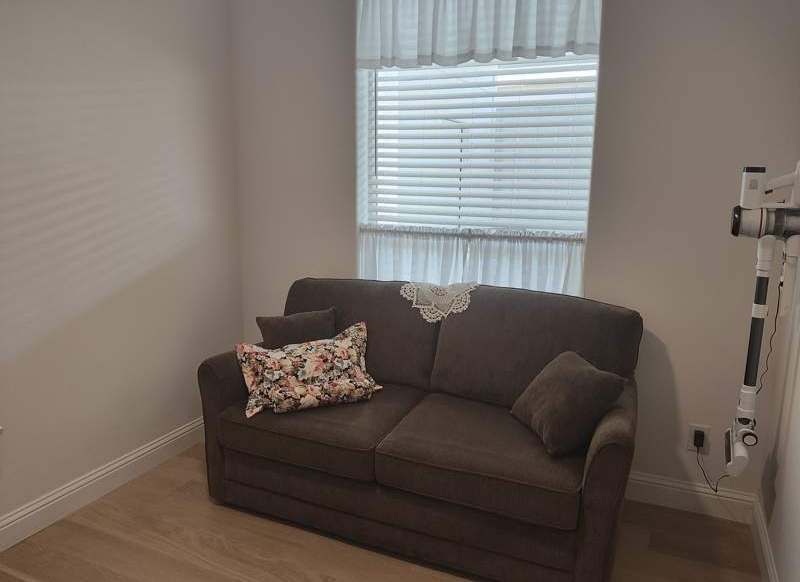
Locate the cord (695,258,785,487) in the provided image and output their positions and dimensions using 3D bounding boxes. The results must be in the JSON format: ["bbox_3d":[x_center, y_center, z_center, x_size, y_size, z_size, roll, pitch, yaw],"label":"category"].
[{"bbox_3d":[1.153,0.326,1.994,0.165,0.950,0.260,6,12,25],"label":"cord"}]

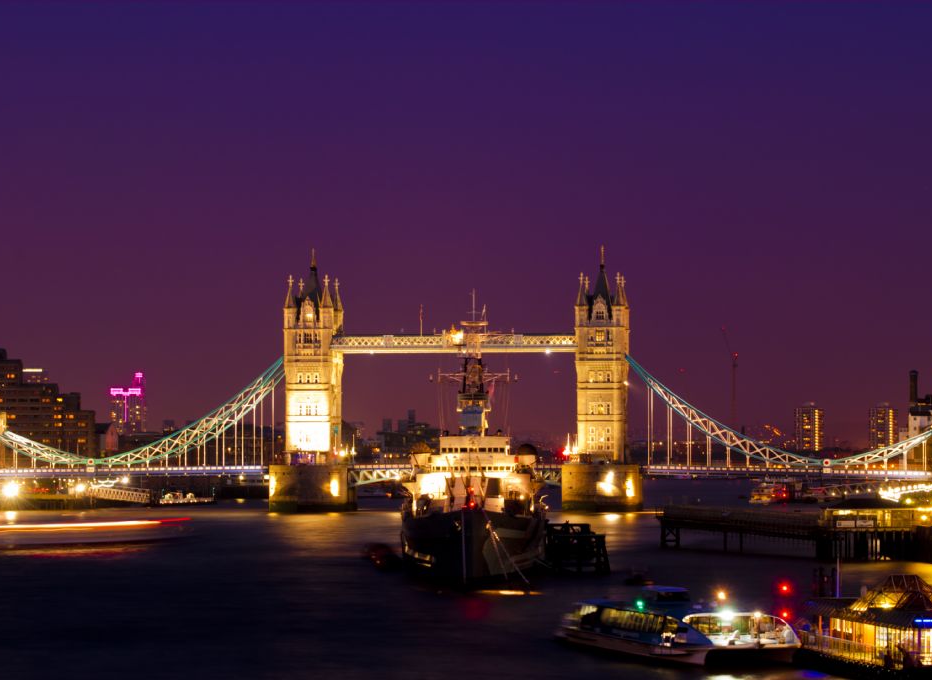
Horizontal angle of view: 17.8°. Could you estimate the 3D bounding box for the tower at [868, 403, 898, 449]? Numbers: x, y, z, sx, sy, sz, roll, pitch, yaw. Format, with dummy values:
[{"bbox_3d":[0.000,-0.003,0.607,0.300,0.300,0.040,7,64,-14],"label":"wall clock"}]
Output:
[{"bbox_3d":[366.719,84.911,2618.670,24.500,59.200,22.000,0,-2,8],"label":"tower"}]

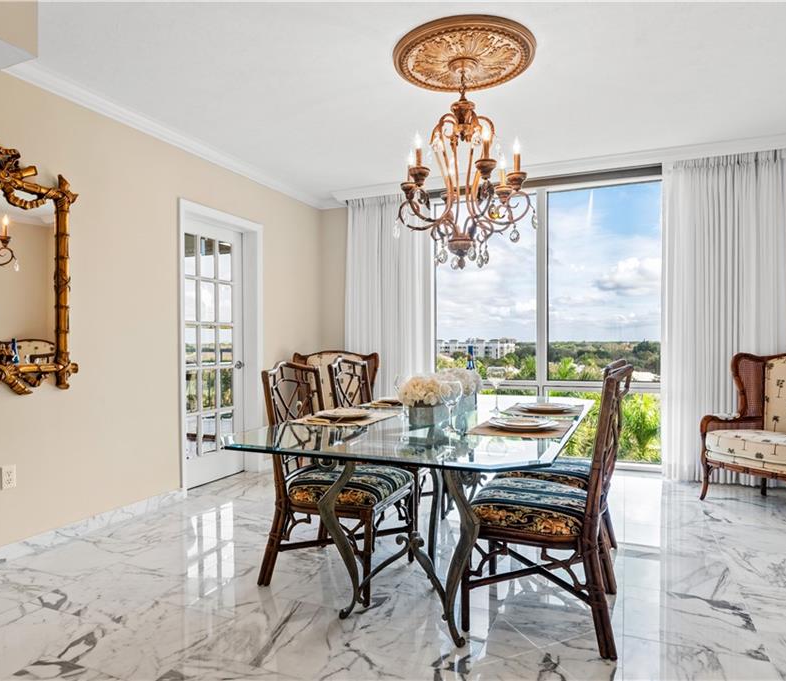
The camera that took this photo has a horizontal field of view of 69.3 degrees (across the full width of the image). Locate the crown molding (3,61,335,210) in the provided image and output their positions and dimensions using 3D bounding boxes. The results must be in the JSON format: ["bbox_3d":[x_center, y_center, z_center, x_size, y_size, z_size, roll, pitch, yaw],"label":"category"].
[{"bbox_3d":[-1.335,-1.369,4.175,0.090,0.090,3.330,-1,0,23],"label":"crown molding"}]

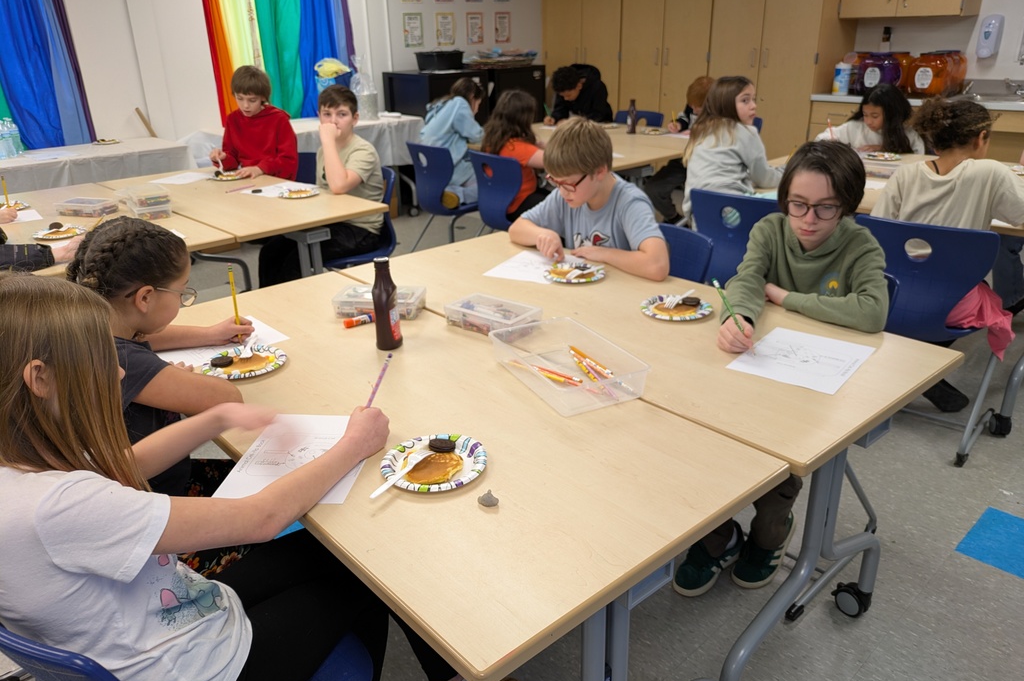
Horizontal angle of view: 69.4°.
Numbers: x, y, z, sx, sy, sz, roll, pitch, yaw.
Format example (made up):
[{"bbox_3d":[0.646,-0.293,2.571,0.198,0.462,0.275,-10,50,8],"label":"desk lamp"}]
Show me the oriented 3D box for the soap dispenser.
[{"bbox_3d":[3.043,-1.930,4.702,0.110,0.270,0.125,-19,28,-37],"label":"soap dispenser"}]

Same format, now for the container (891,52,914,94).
[{"bbox_3d":[2.872,-1.983,5.484,0.250,0.290,0.250,-22,30,-40],"label":"container"}]

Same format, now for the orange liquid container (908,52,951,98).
[{"bbox_3d":[2.812,-1.797,4.985,0.250,0.285,0.250,20,31,41],"label":"orange liquid container"}]

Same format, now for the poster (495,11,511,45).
[{"bbox_3d":[-0.083,-3.082,7.296,0.010,0.276,0.213,20,31,41],"label":"poster"}]

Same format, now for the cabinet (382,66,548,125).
[{"bbox_3d":[-0.395,-1.917,6.812,0.660,1.070,1.360,20,31,41],"label":"cabinet"}]

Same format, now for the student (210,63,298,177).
[{"bbox_3d":[-1.195,-0.744,3.827,0.500,1.240,0.620,7,24,18],"label":"student"}]

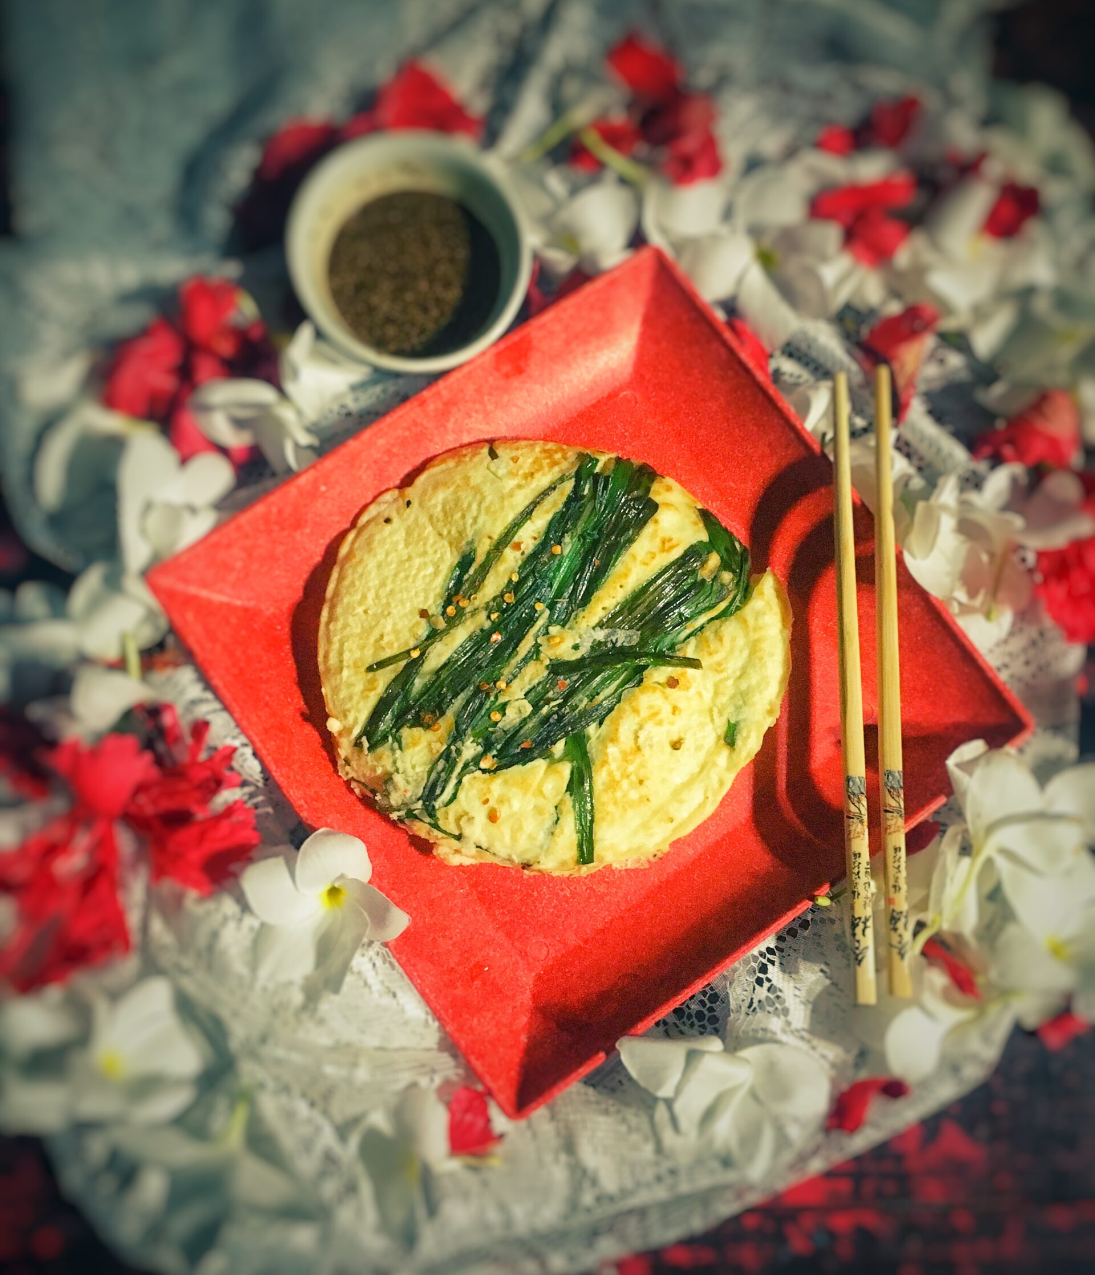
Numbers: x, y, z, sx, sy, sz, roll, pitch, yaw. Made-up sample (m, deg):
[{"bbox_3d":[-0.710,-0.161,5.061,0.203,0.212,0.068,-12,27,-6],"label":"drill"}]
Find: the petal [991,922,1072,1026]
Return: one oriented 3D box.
[{"bbox_3d":[0.176,0.122,0.445,0.033,0.015,0.026,-27,80,-8],"label":"petal"}]

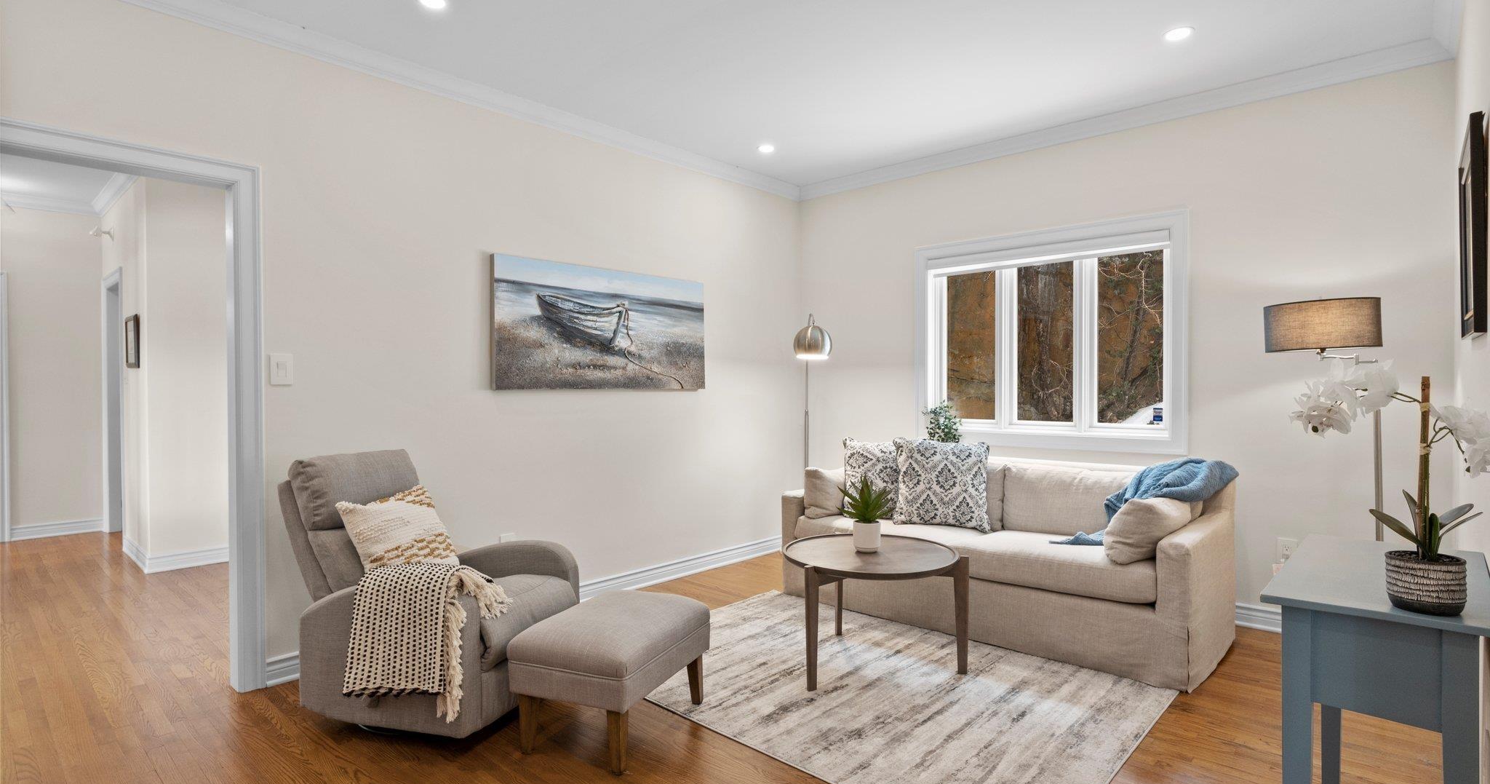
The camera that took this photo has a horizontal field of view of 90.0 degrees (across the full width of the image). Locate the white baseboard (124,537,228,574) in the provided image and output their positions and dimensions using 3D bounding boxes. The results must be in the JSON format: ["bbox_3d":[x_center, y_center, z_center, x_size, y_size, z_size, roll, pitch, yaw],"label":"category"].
[{"bbox_3d":[-4.227,1.155,5.499,1.080,0.116,0.470,0,0,42],"label":"white baseboard"}]

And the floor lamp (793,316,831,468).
[{"bbox_3d":[0.457,0.319,5.220,0.270,1.730,0.430,0,0,-6],"label":"floor lamp"}]

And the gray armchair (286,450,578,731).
[{"bbox_3d":[-1.255,0.729,3.009,1.000,0.950,0.720,0,0,21],"label":"gray armchair"}]

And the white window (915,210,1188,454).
[{"bbox_3d":[1.772,-0.318,4.508,1.610,1.300,0.120,0,0,42],"label":"white window"}]

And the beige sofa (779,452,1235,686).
[{"bbox_3d":[1.279,0.783,3.996,2.130,0.820,0.870,0,0,42],"label":"beige sofa"}]

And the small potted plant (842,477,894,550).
[{"bbox_3d":[0.557,0.550,3.380,0.235,0.333,0.225,0,0,0],"label":"small potted plant"}]

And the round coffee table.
[{"bbox_3d":[0.548,0.944,3.250,0.780,0.510,0.780,0,0,0],"label":"round coffee table"}]

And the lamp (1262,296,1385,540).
[{"bbox_3d":[2.537,0.406,3.170,0.500,1.580,0.400,0,0,42],"label":"lamp"}]

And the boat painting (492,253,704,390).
[{"bbox_3d":[-0.782,-0.361,4.359,0.040,0.690,1.500,0,0,42],"label":"boat painting"}]

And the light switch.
[{"bbox_3d":[-1.932,-0.091,3.107,0.010,0.128,0.086,0,0,42],"label":"light switch"}]

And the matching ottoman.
[{"bbox_3d":[-0.458,0.996,2.670,0.455,0.420,0.620,0,0,23],"label":"matching ottoman"}]

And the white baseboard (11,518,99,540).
[{"bbox_3d":[-5.696,1.138,6.168,0.020,0.110,0.570,0,0,42],"label":"white baseboard"}]

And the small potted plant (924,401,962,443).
[{"bbox_3d":[1.250,0.224,4.701,0.220,0.340,0.220,0,0,42],"label":"small potted plant"}]

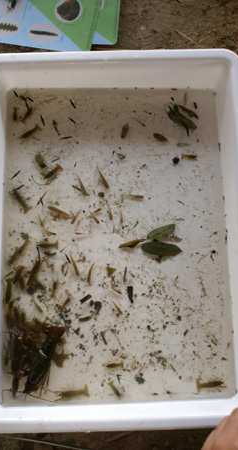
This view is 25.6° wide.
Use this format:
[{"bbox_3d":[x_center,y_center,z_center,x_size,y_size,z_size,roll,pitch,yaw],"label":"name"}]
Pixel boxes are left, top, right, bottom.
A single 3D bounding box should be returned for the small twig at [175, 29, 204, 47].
[{"bbox_3d":[0.097,-0.256,0.719,0.047,0.003,0.002,34,81,5],"label":"small twig"}]

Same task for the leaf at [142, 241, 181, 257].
[{"bbox_3d":[0.051,0.029,0.623,0.048,0.004,0.015,6,78,-1],"label":"leaf"}]

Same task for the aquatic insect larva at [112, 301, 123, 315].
[{"bbox_3d":[-0.003,0.098,0.625,0.004,0.003,0.021,-39,83,-7],"label":"aquatic insect larva"}]

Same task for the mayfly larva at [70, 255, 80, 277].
[{"bbox_3d":[-0.052,0.048,0.622,0.004,0.004,0.027,-21,80,-6],"label":"mayfly larva"}]

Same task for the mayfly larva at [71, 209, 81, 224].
[{"bbox_3d":[-0.052,-0.011,0.643,0.003,0.003,0.021,31,81,4],"label":"mayfly larva"}]

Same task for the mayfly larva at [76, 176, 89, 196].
[{"bbox_3d":[-0.047,-0.050,0.650,0.005,0.004,0.032,-26,81,-6],"label":"mayfly larva"}]

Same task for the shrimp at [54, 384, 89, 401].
[{"bbox_3d":[-0.053,0.190,0.595,0.039,0.007,0.014,-4,79,-3],"label":"shrimp"}]

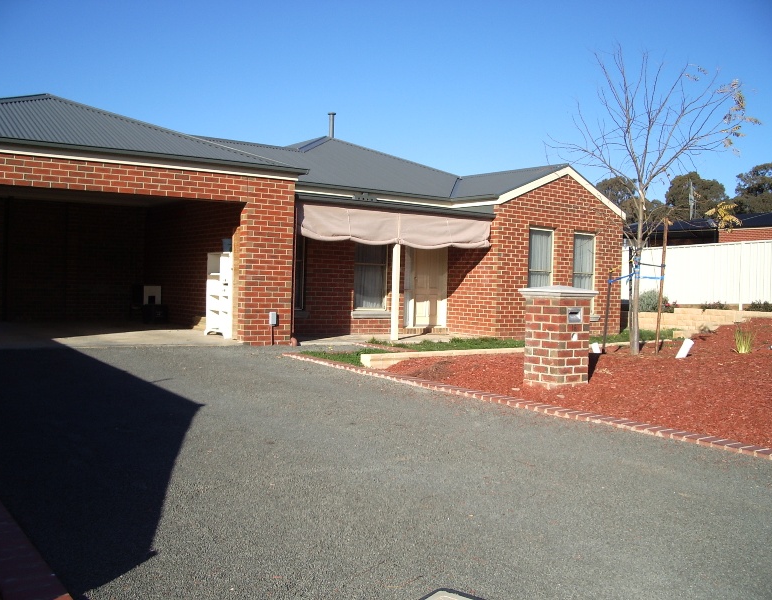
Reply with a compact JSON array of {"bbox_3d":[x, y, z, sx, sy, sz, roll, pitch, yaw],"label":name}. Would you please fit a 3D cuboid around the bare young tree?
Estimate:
[{"bbox_3d":[3.505,-1.304,10.600,2.700,4.000,2.500,1,1,0],"label":"bare young tree"}]

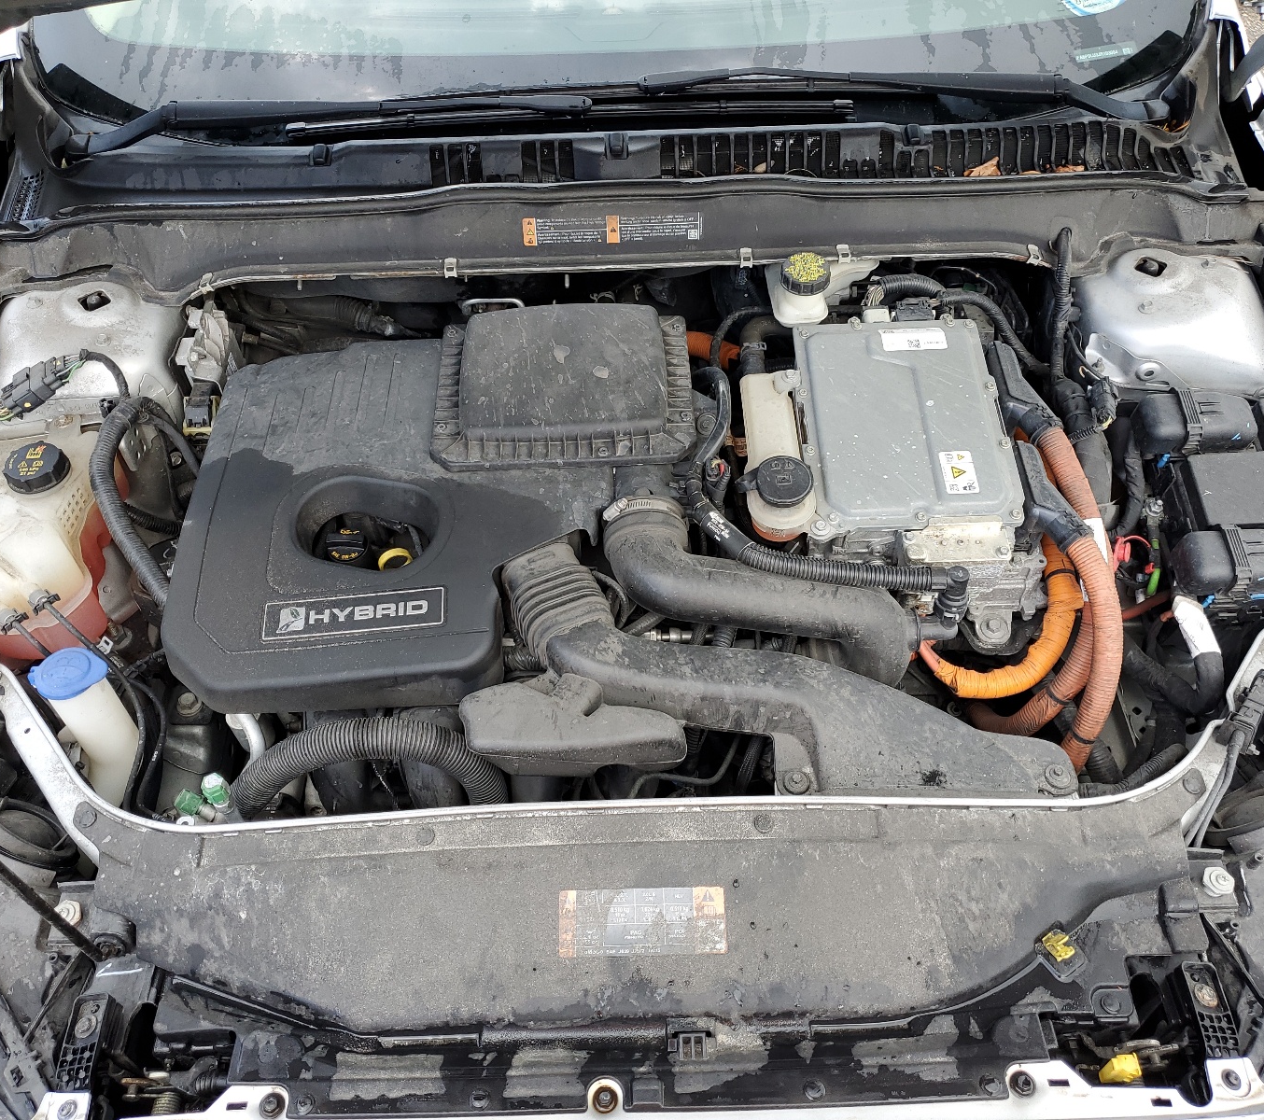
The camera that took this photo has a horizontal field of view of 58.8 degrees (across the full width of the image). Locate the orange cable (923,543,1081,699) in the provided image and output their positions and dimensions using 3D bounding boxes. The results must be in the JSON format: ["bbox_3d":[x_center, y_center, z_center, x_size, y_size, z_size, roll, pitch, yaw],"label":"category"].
[{"bbox_3d":[0.338,0.055,1.031,0.135,0.090,0.120,-1,51,0],"label":"orange cable"}]

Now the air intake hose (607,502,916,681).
[{"bbox_3d":[0.123,0.031,1.090,0.305,0.150,0.130,8,55,7],"label":"air intake hose"}]

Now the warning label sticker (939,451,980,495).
[{"bbox_3d":[0.315,-0.084,1.080,0.031,0.002,0.049,-4,58,1],"label":"warning label sticker"}]

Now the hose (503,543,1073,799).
[{"bbox_3d":[0.127,0.100,1.030,0.530,0.130,0.185,8,55,7],"label":"hose"}]

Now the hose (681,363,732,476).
[{"bbox_3d":[0.074,-0.138,1.108,0.047,0.040,0.125,-1,51,0],"label":"hose"}]

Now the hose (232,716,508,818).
[{"bbox_3d":[-0.232,0.183,0.988,0.230,0.090,0.075,-1,51,0],"label":"hose"}]

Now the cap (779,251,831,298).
[{"bbox_3d":[0.183,-0.302,1.188,0.052,0.021,0.052,0,51,1],"label":"cap"}]

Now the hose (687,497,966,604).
[{"bbox_3d":[0.174,-0.012,1.017,0.250,0.060,0.085,-1,51,0],"label":"hose"}]

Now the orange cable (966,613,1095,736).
[{"bbox_3d":[0.381,0.112,1.074,0.117,0.090,0.095,-1,51,0],"label":"orange cable"}]

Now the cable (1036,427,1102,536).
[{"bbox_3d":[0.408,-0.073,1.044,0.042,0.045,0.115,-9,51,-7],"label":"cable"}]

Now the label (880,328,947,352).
[{"bbox_3d":[0.294,-0.230,1.170,0.065,0.002,0.030,-2,57,0],"label":"label"}]

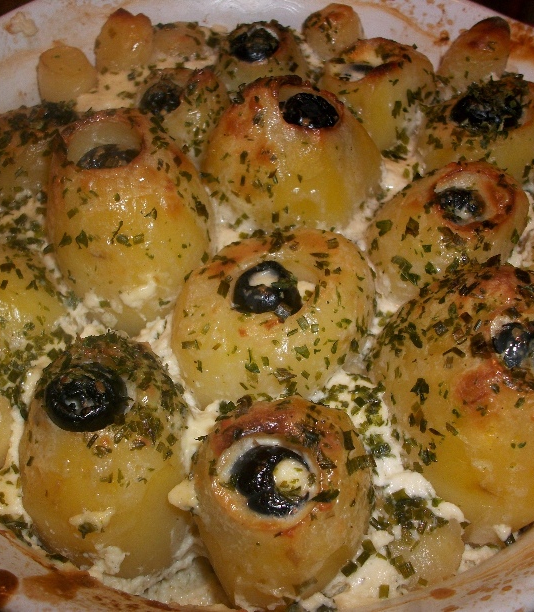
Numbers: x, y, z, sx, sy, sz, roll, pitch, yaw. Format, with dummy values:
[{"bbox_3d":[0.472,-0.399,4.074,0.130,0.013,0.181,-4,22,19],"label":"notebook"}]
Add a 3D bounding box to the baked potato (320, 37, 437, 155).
[{"bbox_3d":[0.051,-0.096,0.337,0.050,0.056,0.050,0,52,0],"label":"baked potato"}]

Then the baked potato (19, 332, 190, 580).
[{"bbox_3d":[-0.044,0.043,0.203,0.047,0.074,0.055,2,47,-2],"label":"baked potato"}]

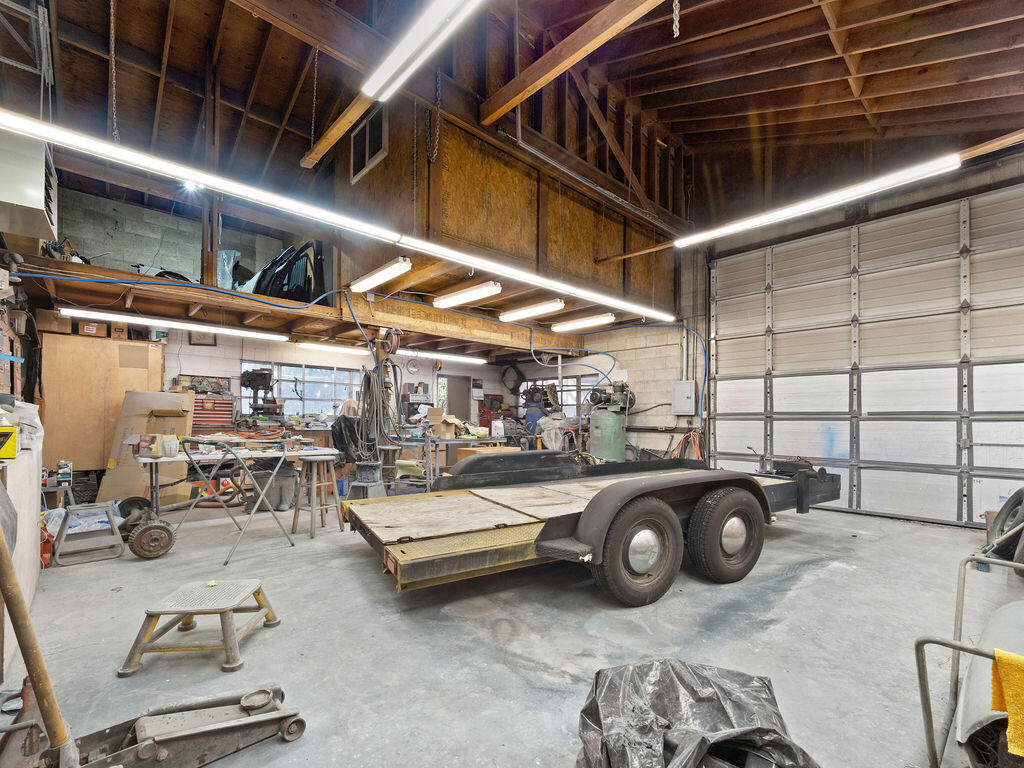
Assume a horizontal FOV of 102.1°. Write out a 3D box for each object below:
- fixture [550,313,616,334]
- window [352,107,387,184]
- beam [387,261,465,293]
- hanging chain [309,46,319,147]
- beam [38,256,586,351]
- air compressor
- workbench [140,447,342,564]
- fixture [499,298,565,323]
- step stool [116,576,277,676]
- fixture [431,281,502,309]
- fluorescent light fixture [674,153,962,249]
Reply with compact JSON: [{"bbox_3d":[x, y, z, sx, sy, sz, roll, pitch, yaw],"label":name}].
[{"bbox_3d":[1.200,-1.031,7.000,1.250,0.110,0.180,-2,-3,44],"label":"fixture"},{"bbox_3d":[-1.680,-2.810,4.850,0.880,0.590,0.080,-2,-3,44],"label":"window"},{"bbox_3d":[-1.150,-1.435,5.410,1.457,0.160,0.080,-3,-6,42],"label":"beam"},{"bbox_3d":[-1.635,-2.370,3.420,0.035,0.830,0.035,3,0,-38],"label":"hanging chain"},{"bbox_3d":[-1.604,-0.930,6.025,7.264,0.350,0.140,2,-4,-38],"label":"beam"},{"bbox_3d":[1.670,0.860,7.100,0.720,1.820,0.620,-2,-3,44],"label":"air compressor"},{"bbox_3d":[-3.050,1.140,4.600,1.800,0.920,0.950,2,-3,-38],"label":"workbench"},{"bbox_3d":[0.292,-1.093,6.200,1.250,0.110,0.180,-2,-3,44],"label":"fixture"},{"bbox_3d":[-1.640,1.285,2.235,0.540,0.275,0.490,1,-2,-5],"label":"step stool"},{"bbox_3d":[-0.656,-1.263,5.850,1.276,0.090,0.150,-3,-6,41],"label":"fixture"},{"bbox_3d":[2.925,-1.808,4.330,2.426,0.100,0.130,-5,-7,44],"label":"fluorescent light fixture"}]

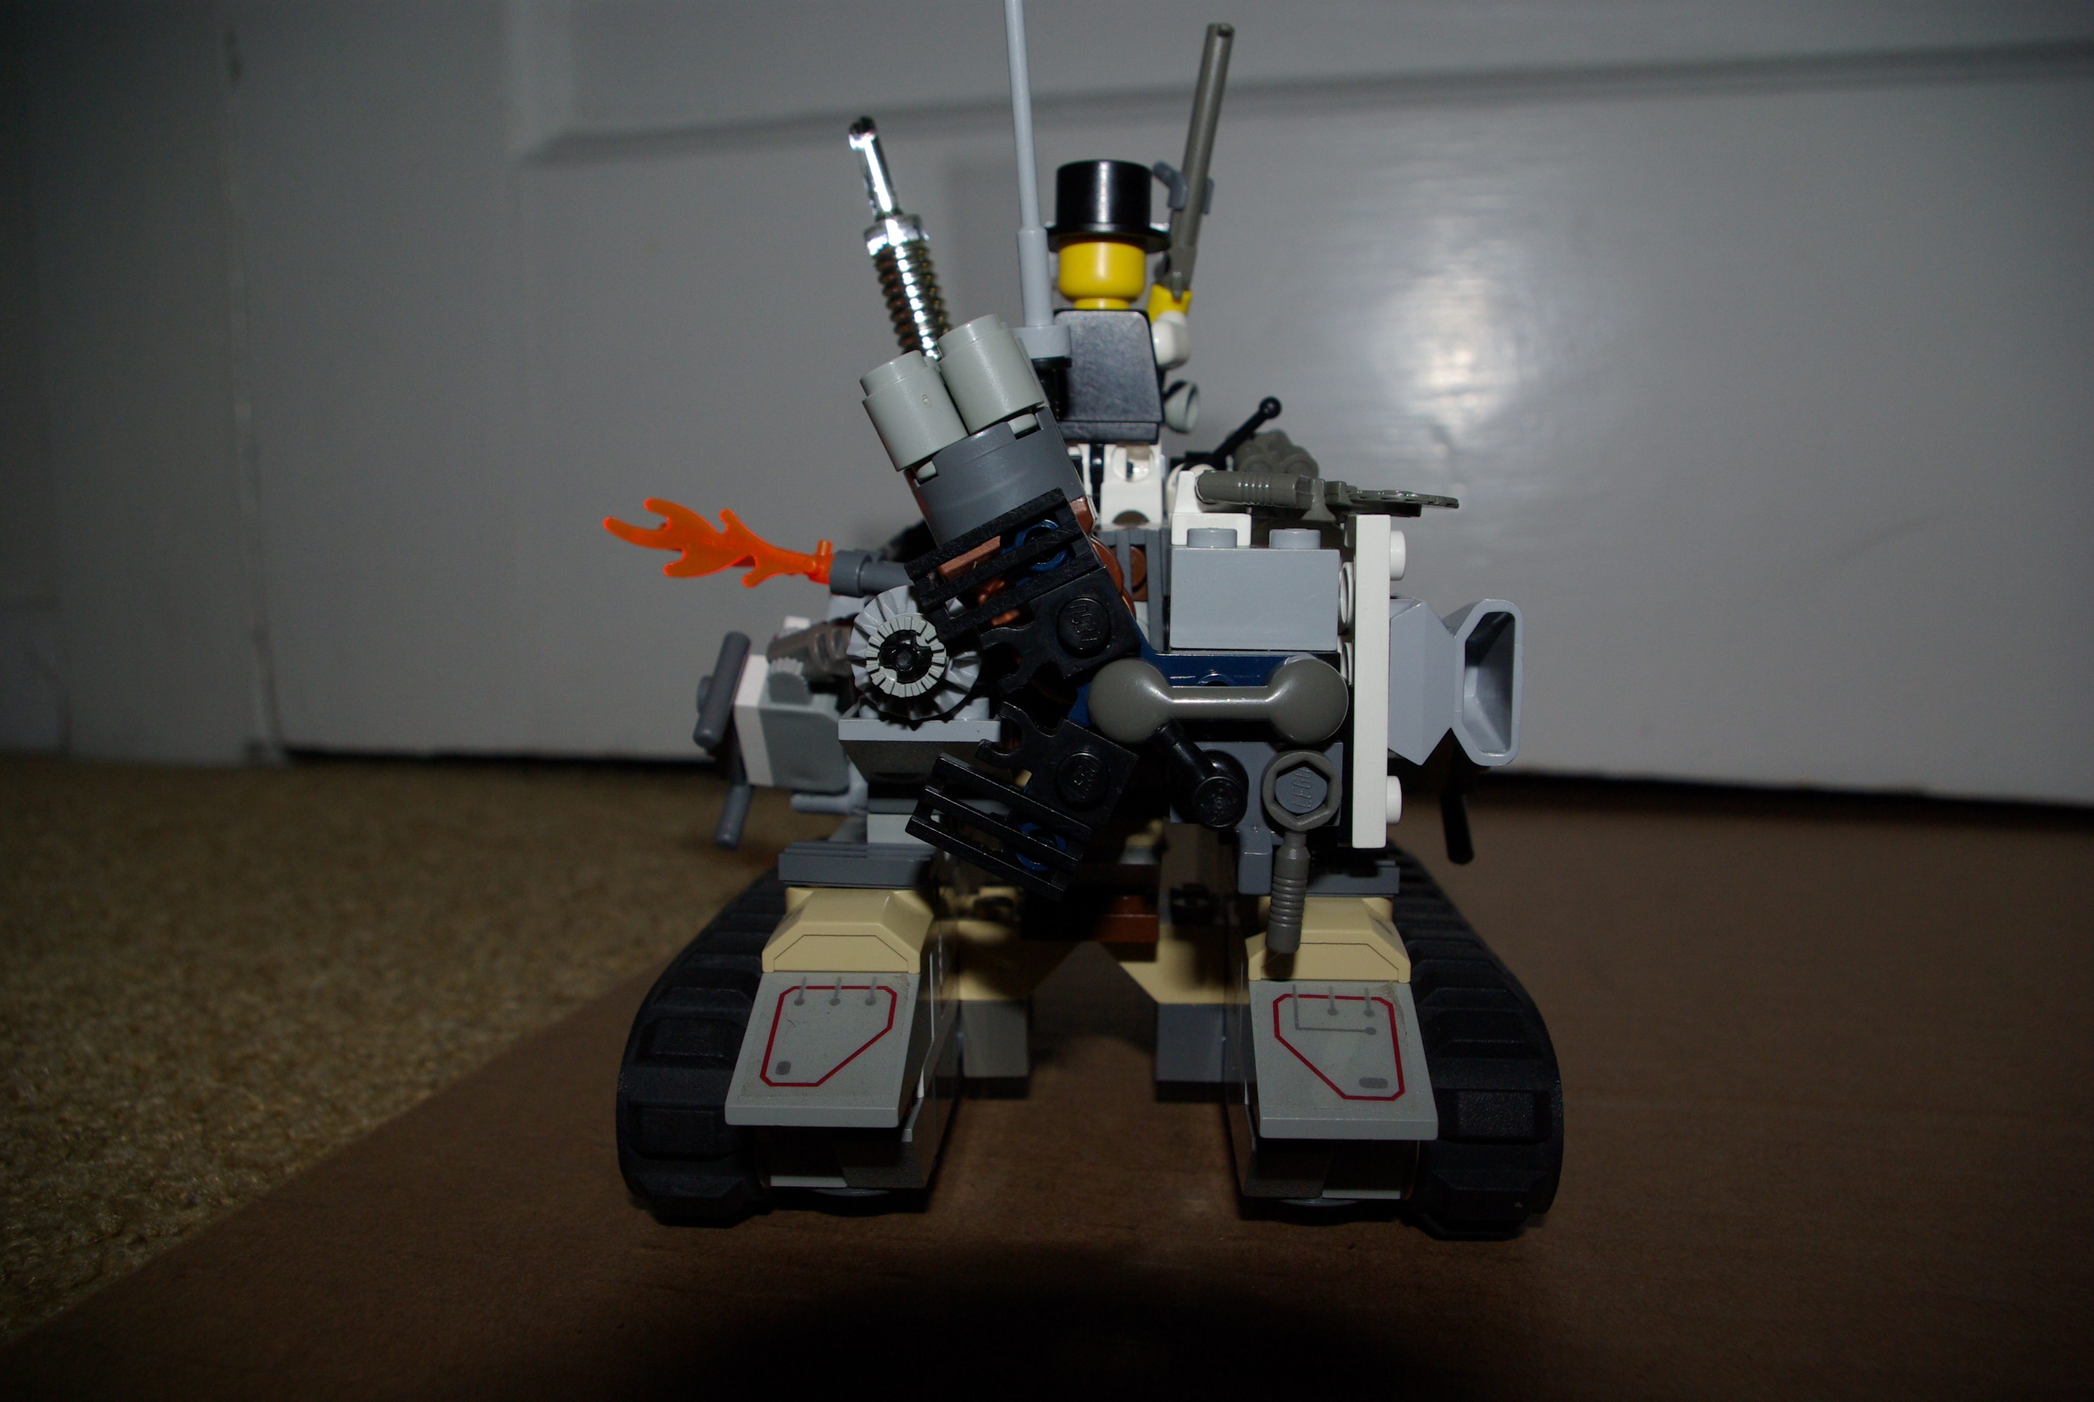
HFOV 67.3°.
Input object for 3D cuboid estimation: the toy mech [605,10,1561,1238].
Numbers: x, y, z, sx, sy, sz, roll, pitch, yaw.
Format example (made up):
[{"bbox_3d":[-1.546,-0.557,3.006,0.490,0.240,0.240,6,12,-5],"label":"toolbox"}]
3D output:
[{"bbox_3d":[0.004,-0.018,0.195,0.095,0.126,0.116,0,4,4],"label":"toy mech"}]

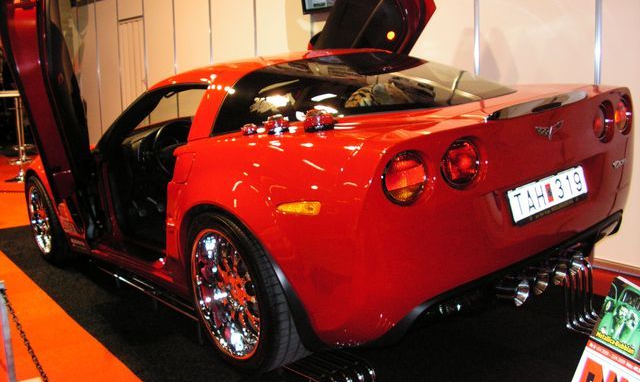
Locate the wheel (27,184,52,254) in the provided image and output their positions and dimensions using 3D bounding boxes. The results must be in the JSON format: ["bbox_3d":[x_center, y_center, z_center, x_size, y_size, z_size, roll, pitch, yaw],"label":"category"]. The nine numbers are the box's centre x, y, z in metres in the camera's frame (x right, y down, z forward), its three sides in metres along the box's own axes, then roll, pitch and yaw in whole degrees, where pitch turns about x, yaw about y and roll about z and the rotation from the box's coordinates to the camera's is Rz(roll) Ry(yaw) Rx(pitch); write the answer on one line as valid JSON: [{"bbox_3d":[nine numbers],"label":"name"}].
[{"bbox_3d":[-1.915,0.186,4.790,0.200,0.503,0.503,-15,14,-36],"label":"wheel"}]

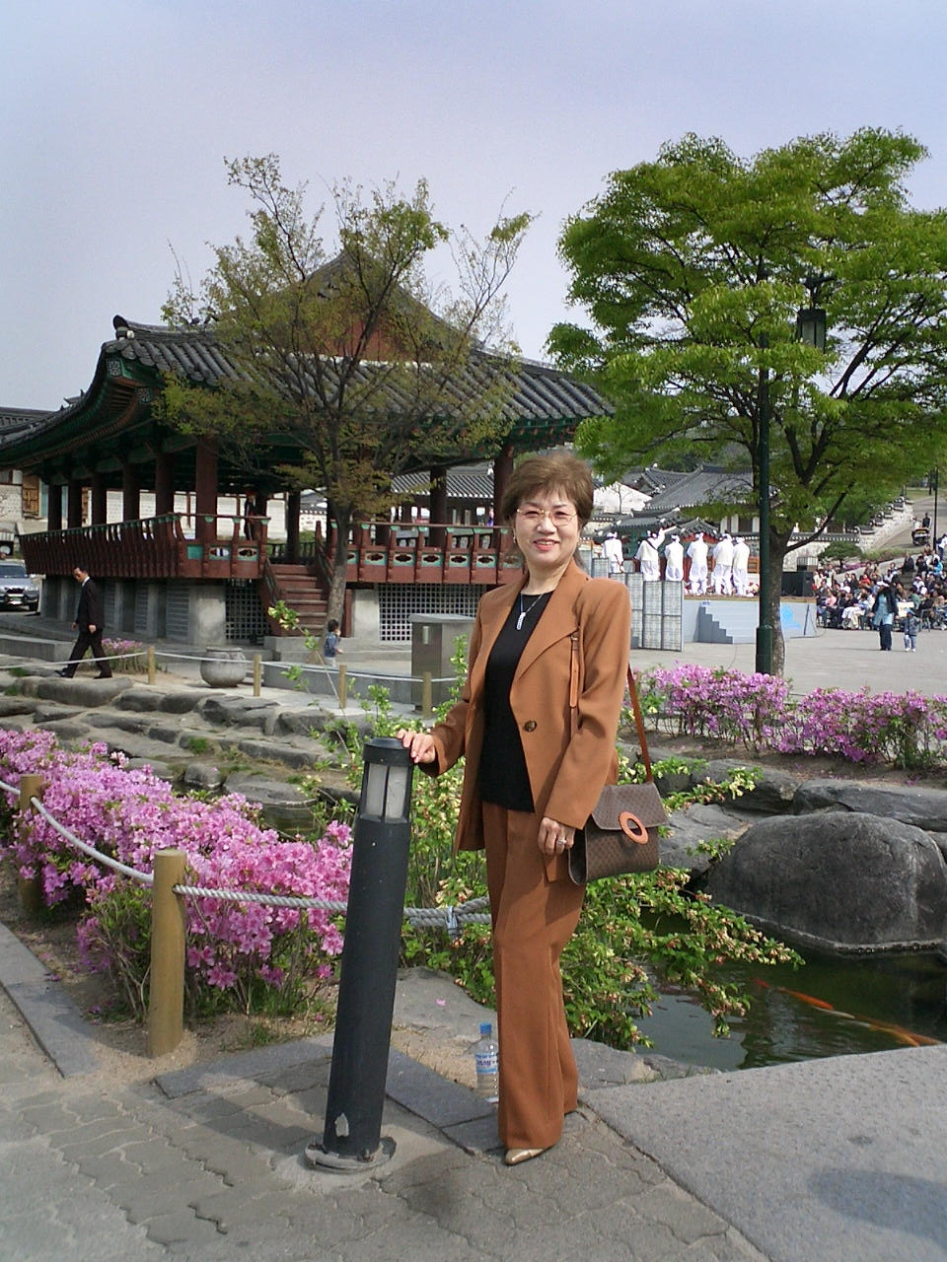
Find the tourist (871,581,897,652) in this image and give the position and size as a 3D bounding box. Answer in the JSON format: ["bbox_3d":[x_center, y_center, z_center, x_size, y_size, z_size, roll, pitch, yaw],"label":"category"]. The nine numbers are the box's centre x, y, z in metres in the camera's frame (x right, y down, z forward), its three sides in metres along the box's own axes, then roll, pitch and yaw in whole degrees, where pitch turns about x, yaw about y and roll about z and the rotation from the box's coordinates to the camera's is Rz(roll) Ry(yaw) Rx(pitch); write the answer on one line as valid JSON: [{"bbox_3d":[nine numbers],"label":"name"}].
[{"bbox_3d":[9.293,-0.358,30.600,0.560,1.610,0.360,2,2,14],"label":"tourist"}]

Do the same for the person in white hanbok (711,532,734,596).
[{"bbox_3d":[6.718,-1.822,36.400,0.560,1.660,0.460,0,2,-25],"label":"person in white hanbok"}]

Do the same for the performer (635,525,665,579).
[{"bbox_3d":[4.775,-1.926,36.600,0.800,1.760,0.500,1,2,-6],"label":"performer"}]

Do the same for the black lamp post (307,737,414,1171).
[{"bbox_3d":[-0.237,0.731,3.120,0.212,0.945,0.212,5,1,0],"label":"black lamp post"}]

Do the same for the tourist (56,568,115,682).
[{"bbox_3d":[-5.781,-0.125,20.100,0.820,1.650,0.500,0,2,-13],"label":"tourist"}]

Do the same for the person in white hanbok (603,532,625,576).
[{"bbox_3d":[3.718,-1.787,35.700,0.580,1.660,0.420,0,2,-6],"label":"person in white hanbok"}]

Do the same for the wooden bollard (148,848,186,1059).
[{"bbox_3d":[-0.827,0.871,3.650,0.095,0.545,0.095,1,2,0],"label":"wooden bollard"}]

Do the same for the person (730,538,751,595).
[{"bbox_3d":[7.190,-1.738,36.300,0.520,1.620,0.420,0,2,-20],"label":"person"}]

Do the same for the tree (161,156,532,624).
[{"bbox_3d":[-2.082,-3.578,22.000,6.100,8.400,5.800,0,2,0],"label":"tree"}]

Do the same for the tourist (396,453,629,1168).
[{"bbox_3d":[0.095,0.395,3.130,0.560,1.620,0.420,1,2,22],"label":"tourist"}]

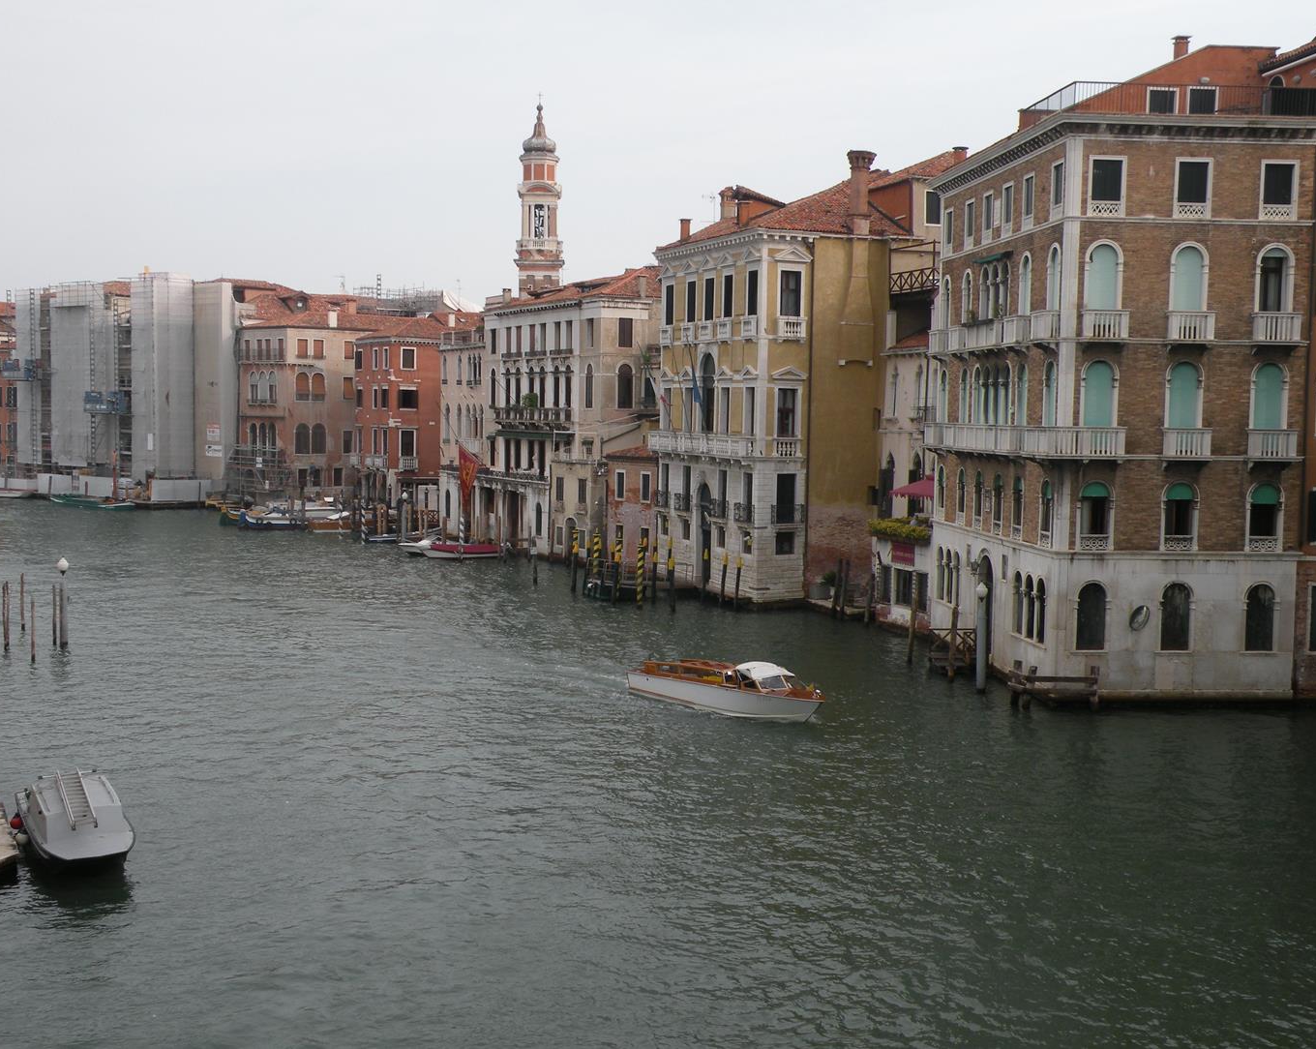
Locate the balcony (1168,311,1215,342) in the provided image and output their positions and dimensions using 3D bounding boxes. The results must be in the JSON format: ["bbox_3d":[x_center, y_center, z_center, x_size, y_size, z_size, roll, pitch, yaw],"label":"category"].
[{"bbox_3d":[19.449,-7.203,61.961,1.565,1.144,0.600,1,4,-4],"label":"balcony"}]

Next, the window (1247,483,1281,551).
[{"bbox_3d":[22.527,-0.306,63.031,1.336,2.518,0.300,1,4,-4],"label":"window"}]

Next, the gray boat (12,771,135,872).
[{"bbox_3d":[-13.186,6.605,38.383,2.200,1.700,6.700,-1,4,-25],"label":"gray boat"}]

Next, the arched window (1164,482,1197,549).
[{"bbox_3d":[19.327,-0.325,62.781,1.326,2.467,0.300,1,4,-4],"label":"arched window"}]

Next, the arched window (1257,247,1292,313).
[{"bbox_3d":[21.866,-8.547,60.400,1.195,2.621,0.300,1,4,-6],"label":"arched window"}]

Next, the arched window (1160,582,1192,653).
[{"bbox_3d":[19.243,3.445,63.036,1.245,2.570,0.300,1,4,-4],"label":"arched window"}]

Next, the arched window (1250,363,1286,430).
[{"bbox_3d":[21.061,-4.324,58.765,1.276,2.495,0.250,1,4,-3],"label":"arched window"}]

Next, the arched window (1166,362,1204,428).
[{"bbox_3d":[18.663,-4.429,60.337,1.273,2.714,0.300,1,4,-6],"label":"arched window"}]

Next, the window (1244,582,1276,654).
[{"bbox_3d":[21.657,3.376,61.161,1.082,2.485,0.300,1,4,-6],"label":"window"}]

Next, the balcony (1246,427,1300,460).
[{"bbox_3d":[21.894,-2.859,60.394,1.598,1.133,0.550,1,4,-6],"label":"balcony"}]

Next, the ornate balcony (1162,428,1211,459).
[{"bbox_3d":[19.400,-2.990,62.250,1.615,1.115,0.600,1,4,-4],"label":"ornate balcony"}]

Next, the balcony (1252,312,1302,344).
[{"bbox_3d":[21.199,-6.727,58.172,1.546,1.074,0.600,1,4,-3],"label":"balcony"}]

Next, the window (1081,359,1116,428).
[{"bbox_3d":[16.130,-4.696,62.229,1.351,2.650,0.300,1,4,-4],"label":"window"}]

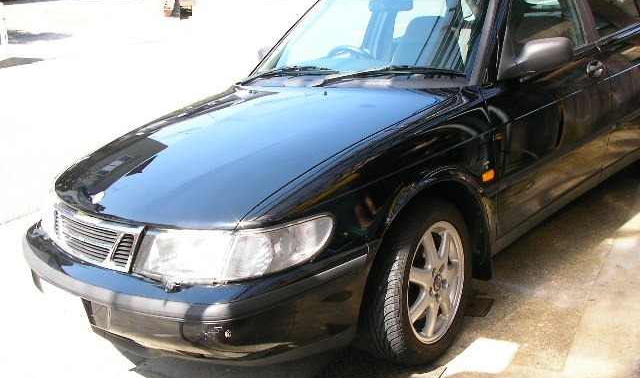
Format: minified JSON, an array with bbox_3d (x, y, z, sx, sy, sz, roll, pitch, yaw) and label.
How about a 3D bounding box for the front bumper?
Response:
[{"bbox_3d":[-0.626,0.324,2.674,1.690,0.360,0.590,9,22,43],"label":"front bumper"}]

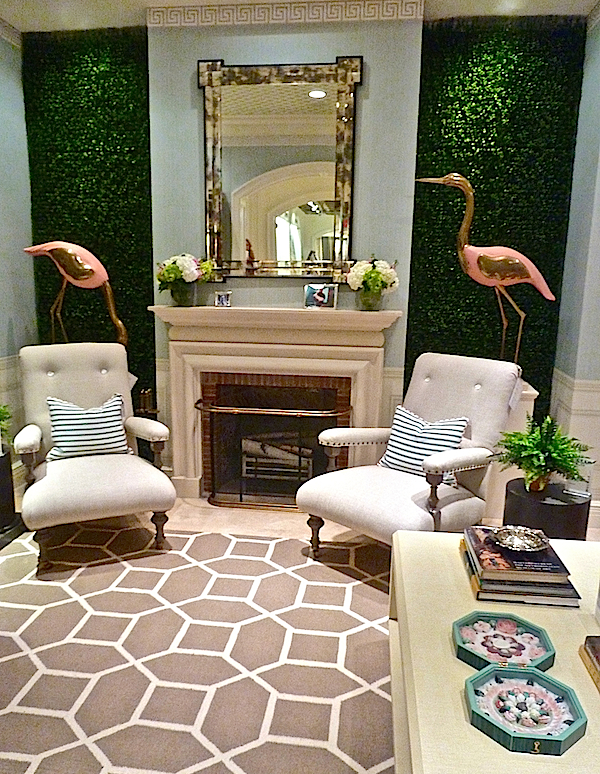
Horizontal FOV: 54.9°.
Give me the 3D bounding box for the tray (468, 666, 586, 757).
[{"bbox_3d":[0.426,0.610,1.102,0.203,0.030,0.194,2,10,7],"label":"tray"}]

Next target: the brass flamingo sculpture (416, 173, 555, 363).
[{"bbox_3d":[1.090,-0.630,3.441,0.839,1.225,0.214,2,10,6],"label":"brass flamingo sculpture"}]

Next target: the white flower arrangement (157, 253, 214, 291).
[{"bbox_3d":[-0.756,-0.758,3.836,0.371,0.244,0.281,2,10,6],"label":"white flower arrangement"}]

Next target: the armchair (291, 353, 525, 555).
[{"bbox_3d":[0.587,0.390,3.049,0.729,0.992,1.040,11,14,43],"label":"armchair"}]

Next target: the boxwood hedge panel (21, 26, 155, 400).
[{"bbox_3d":[-1.376,-0.869,4.003,0.974,2.927,0.068,2,10,6],"label":"boxwood hedge panel"}]

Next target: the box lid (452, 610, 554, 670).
[{"bbox_3d":[0.456,0.576,1.301,0.204,0.029,0.197,2,10,7],"label":"box lid"}]

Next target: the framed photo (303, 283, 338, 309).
[{"bbox_3d":[0.133,-0.585,3.745,0.220,0.163,0.073,2,10,6],"label":"framed photo"}]

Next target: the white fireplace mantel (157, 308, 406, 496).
[{"bbox_3d":[-0.171,0.143,3.946,1.638,1.335,0.266,2,10,6],"label":"white fireplace mantel"}]

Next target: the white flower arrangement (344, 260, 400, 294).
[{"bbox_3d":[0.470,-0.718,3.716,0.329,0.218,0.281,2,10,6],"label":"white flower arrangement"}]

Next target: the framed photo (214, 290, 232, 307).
[{"bbox_3d":[-0.473,-0.539,3.546,0.112,0.115,0.058,2,10,6],"label":"framed photo"}]

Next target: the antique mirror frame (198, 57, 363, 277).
[{"bbox_3d":[-0.142,-1.388,3.781,1.045,1.392,0.058,2,10,6],"label":"antique mirror frame"}]

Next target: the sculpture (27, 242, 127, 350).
[{"bbox_3d":[-1.446,-0.518,3.751,0.681,0.827,0.214,2,10,6],"label":"sculpture"}]

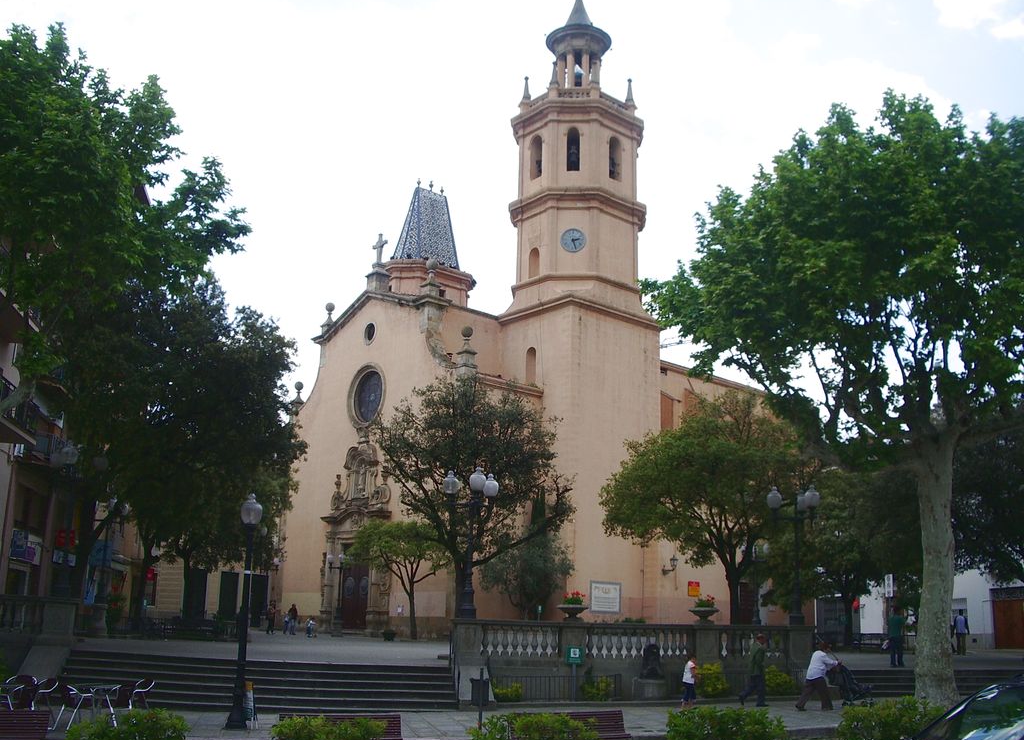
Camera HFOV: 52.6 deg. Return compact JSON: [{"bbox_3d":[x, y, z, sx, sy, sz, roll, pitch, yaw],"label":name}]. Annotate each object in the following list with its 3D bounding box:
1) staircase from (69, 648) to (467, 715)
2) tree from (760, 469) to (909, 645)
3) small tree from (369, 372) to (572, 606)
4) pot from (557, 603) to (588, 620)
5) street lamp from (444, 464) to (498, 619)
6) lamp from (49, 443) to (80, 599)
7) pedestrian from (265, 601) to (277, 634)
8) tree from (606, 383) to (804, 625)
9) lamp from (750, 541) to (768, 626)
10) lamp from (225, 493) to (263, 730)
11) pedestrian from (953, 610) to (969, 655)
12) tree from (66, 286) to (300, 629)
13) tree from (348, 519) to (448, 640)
[{"bbox_3d":[-4.390,5.866,19.204,7.500,0.920,1.800,7,-15,-18],"label":"staircase"},{"bbox_3d":[13.166,7.590,42.281,5.900,7.160,5.800,1,-13,0],"label":"tree"},{"bbox_3d":[-1.186,4.246,30.882,6.090,8.510,5.790,2,-14,0],"label":"small tree"},{"bbox_3d":[1.495,5.995,25.547,0.780,0.433,0.780,1,-13,0],"label":"pot"},{"bbox_3d":[-0.859,3.653,21.959,1.180,3.240,1.100,2,-14,0],"label":"street lamp"},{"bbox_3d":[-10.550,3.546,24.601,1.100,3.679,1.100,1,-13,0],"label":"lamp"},{"bbox_3d":[-11.530,11.822,49.433,0.380,1.640,0.500,-1,-14,12],"label":"pedestrian"},{"bbox_3d":[6.215,4.841,32.918,6.500,8.417,6.300,1,-13,0],"label":"tree"},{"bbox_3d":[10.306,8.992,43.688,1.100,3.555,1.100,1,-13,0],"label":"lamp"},{"bbox_3d":[-4.113,3.693,15.918,0.380,3.730,0.380,2,-14,0],"label":"lamp"},{"bbox_3d":[17.278,10.138,39.983,0.520,1.674,0.360,1,-13,3],"label":"pedestrian"},{"bbox_3d":[-11.422,2.798,35.776,8.910,12.850,8.460,2,-14,0],"label":"tree"},{"bbox_3d":[-5.071,9.494,47.093,4.400,5.441,4.300,1,-13,0],"label":"tree"}]

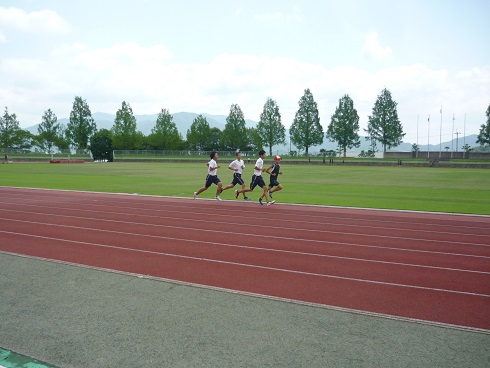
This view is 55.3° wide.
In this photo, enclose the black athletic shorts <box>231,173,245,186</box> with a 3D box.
[{"bbox_3d":[-0.239,-0.147,16.400,0.330,0.450,0.380,2,4,28],"label":"black athletic shorts"}]

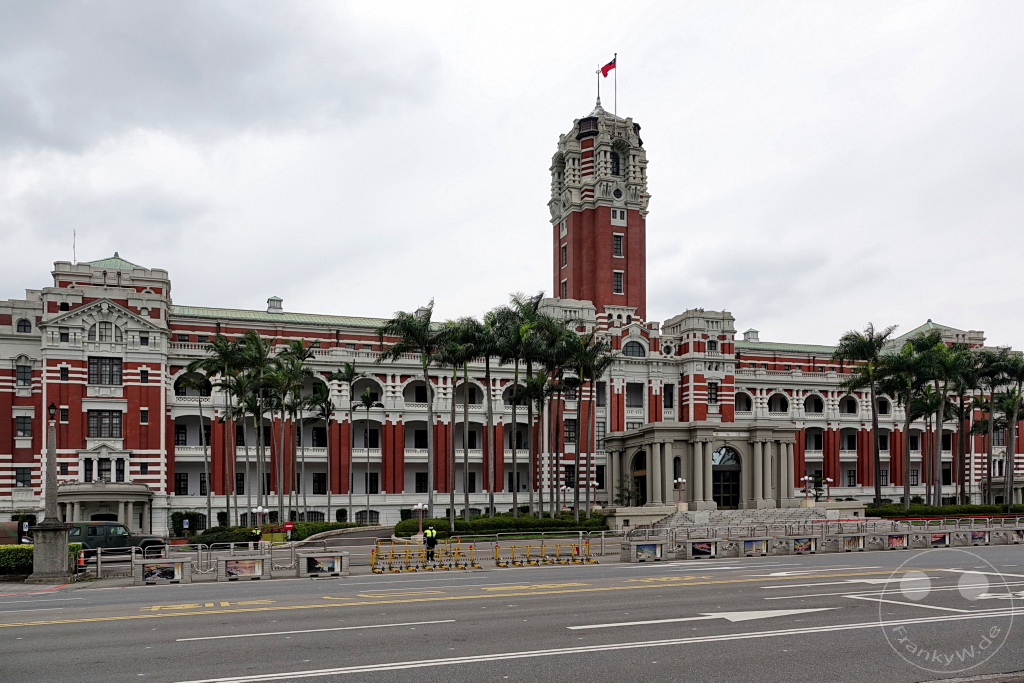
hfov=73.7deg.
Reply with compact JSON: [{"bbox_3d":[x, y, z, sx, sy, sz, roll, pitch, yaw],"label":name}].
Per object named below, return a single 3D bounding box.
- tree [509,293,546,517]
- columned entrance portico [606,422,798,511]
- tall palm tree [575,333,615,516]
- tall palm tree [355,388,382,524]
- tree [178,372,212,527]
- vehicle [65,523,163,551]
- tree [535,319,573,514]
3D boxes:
[{"bbox_3d":[1.326,5.799,63.000,3.700,21.057,3.700,-1,-8,0],"label":"tree"},{"bbox_3d":[23.255,14.800,83.714,18.500,9.700,12.500,1,-3,-18],"label":"columned entrance portico"},{"bbox_3d":[7.625,7.846,64.000,3.900,17.584,3.900,-1,-8,0],"label":"tall palm tree"},{"bbox_3d":[-14.181,11.433,67.000,2.846,13.641,2.846,1,-5,-18],"label":"tall palm tree"},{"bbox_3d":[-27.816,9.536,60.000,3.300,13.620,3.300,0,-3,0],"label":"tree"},{"bbox_3d":[-19.407,9.595,33.000,4.500,1.850,1.870,1,-3,-18],"label":"vehicle"},{"bbox_3d":[4.295,8.035,69.000,4.245,20.719,4.245,0,-5,0],"label":"tree"}]

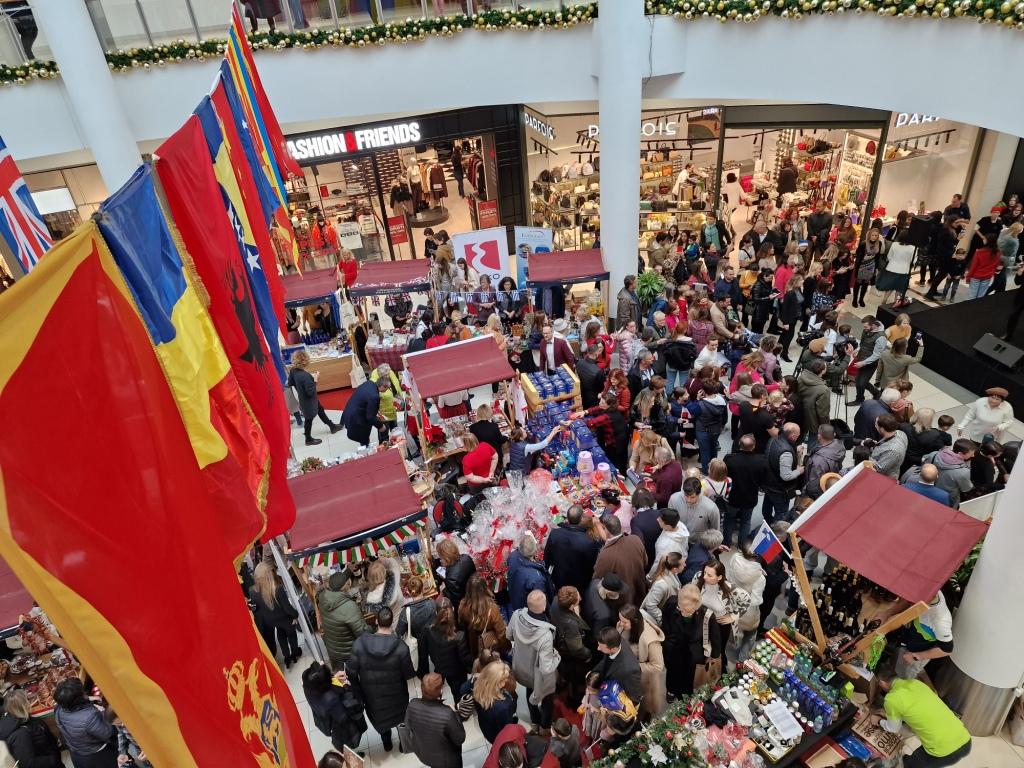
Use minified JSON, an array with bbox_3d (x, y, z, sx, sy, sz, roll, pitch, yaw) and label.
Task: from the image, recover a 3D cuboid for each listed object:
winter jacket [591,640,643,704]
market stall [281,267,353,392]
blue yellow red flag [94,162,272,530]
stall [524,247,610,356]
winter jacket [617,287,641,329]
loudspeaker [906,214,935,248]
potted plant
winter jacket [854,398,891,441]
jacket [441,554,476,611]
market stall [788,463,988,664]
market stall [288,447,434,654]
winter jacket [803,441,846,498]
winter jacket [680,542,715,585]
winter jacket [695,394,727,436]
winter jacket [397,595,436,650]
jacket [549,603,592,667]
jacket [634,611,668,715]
[{"bbox_3d":[0.979,2.649,6.142,0.400,0.740,0.530,-16,33,-17],"label":"winter jacket"},{"bbox_3d":[-3.660,-0.812,12.441,1.360,2.150,1.180,-12,33,-10],"label":"market stall"},{"bbox_3d":[-0.952,0.129,2.209,0.250,1.550,0.850,-14,33,-14],"label":"blue yellow red flag"},{"bbox_3d":[1.043,-1.215,12.482,1.440,2.150,1.260,-5,33,1],"label":"stall"},{"bbox_3d":[2.135,-1.336,12.289,0.380,0.850,0.500,-7,32,-2],"label":"winter jacket"},{"bbox_3d":[8.541,-3.160,14.191,0.380,0.640,0.400,-27,37,-31],"label":"loudspeaker"},{"bbox_3d":[2.895,-1.895,14.250,0.620,1.060,0.620,-4,33,3],"label":"potted plant"},{"bbox_3d":[4.759,0.611,8.933,0.400,0.720,0.540,-17,33,-19],"label":"winter jacket"},{"bbox_3d":[-0.524,2.123,7.350,0.380,0.640,0.500,-6,31,0],"label":"jacket"},{"bbox_3d":[3.579,2.191,6.796,1.446,2.180,1.187,-28,37,-32],"label":"market stall"},{"bbox_3d":[-1.587,2.020,7.674,1.385,2.150,1.180,-15,34,-14],"label":"market stall"},{"bbox_3d":[3.956,1.060,8.640,0.530,0.780,0.350,-13,32,-12],"label":"winter jacket"},{"bbox_3d":[2.010,2.021,7.414,0.420,0.720,0.500,-19,35,-19],"label":"winter jacket"},{"bbox_3d":[2.738,0.421,9.386,0.500,0.660,0.350,0,33,8],"label":"winter jacket"},{"bbox_3d":[-0.987,2.464,7.179,0.500,0.720,0.360,-9,33,-6],"label":"winter jacket"},{"bbox_3d":[0.590,2.504,6.857,0.500,0.740,0.340,21,40,37],"label":"jacket"},{"bbox_3d":[1.240,2.685,6.514,0.400,1.050,0.500,-11,32,-9],"label":"jacket"}]

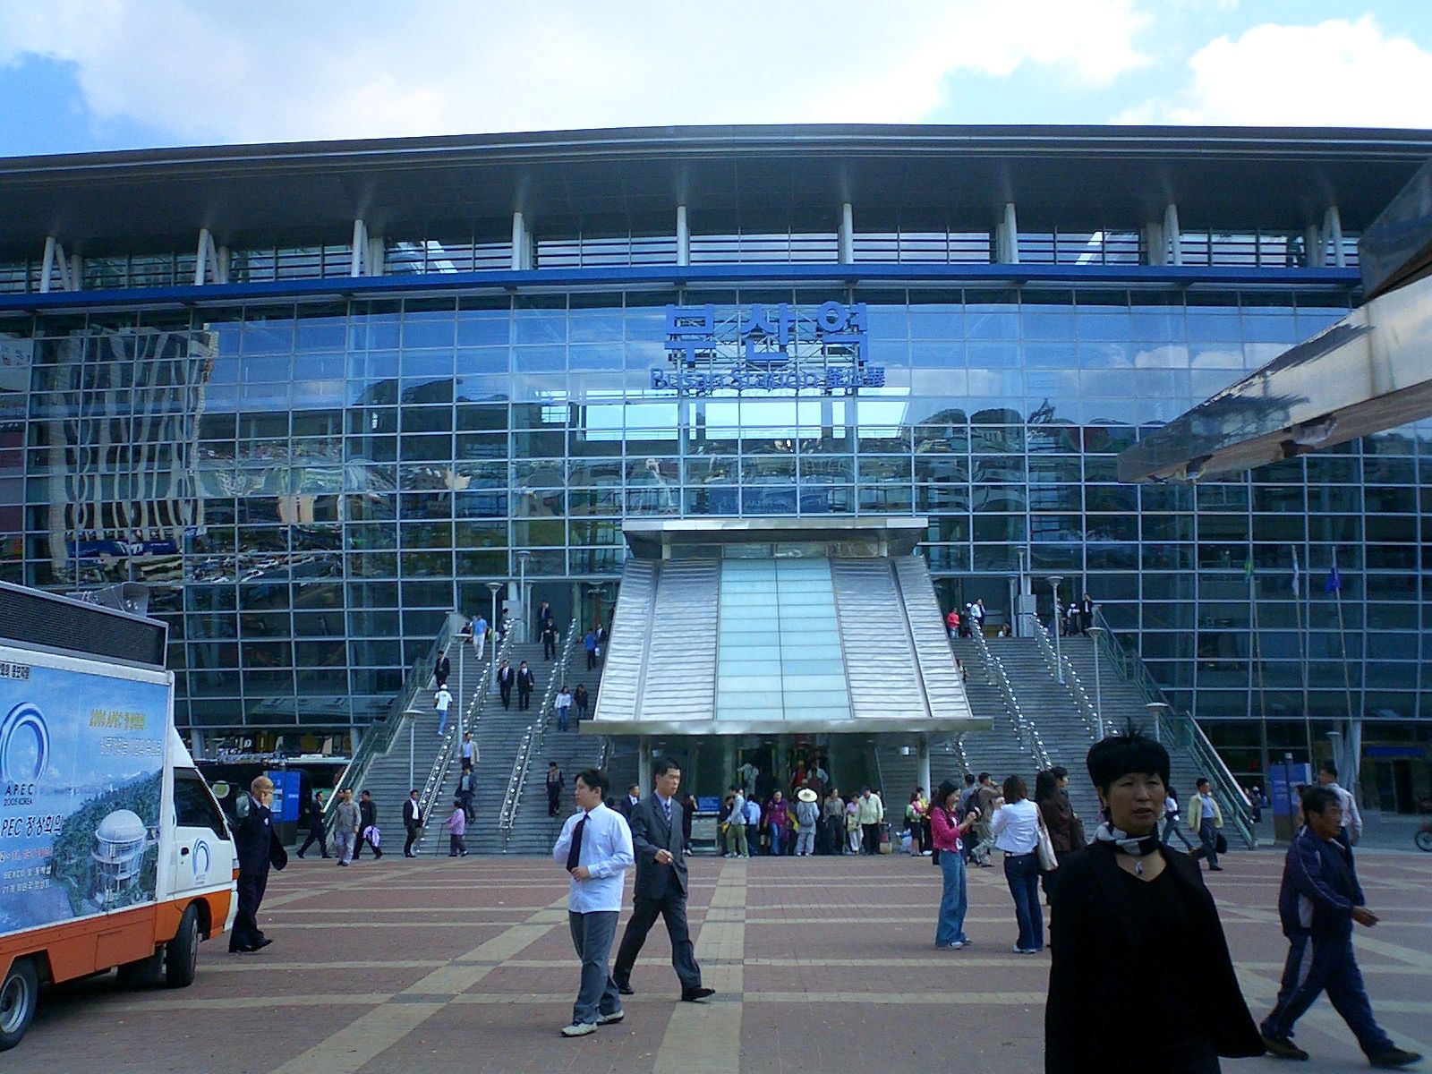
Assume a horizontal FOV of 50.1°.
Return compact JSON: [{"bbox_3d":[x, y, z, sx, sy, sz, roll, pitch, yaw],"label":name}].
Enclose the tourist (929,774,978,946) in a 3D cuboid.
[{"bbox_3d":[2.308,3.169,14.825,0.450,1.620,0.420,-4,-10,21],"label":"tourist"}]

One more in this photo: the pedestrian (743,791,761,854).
[{"bbox_3d":[0.897,7.187,38.337,0.480,1.550,0.380,-1,-10,3],"label":"pedestrian"}]

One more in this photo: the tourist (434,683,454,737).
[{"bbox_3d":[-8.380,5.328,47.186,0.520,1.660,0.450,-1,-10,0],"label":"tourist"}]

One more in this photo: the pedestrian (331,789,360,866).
[{"bbox_3d":[-8.383,6.579,34.762,0.580,1.728,0.420,0,-10,-5],"label":"pedestrian"}]

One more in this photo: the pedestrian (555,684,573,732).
[{"bbox_3d":[-5.060,5.715,51.126,0.560,1.525,0.380,0,-10,-6],"label":"pedestrian"}]

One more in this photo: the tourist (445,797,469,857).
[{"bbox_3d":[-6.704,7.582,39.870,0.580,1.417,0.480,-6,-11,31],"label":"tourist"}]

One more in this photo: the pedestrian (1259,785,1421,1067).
[{"bbox_3d":[3.650,2.257,9.009,0.820,1.550,0.560,-5,-10,24],"label":"pedestrian"}]

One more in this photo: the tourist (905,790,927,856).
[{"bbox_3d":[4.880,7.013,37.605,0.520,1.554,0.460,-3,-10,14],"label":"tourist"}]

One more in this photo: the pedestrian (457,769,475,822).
[{"bbox_3d":[-6.799,7.035,41.620,0.500,1.500,0.420,0,-10,-3],"label":"pedestrian"}]

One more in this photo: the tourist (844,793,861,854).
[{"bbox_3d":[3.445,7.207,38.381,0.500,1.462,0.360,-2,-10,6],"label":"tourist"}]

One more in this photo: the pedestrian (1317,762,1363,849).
[{"bbox_3d":[6.793,3.369,16.853,0.550,1.780,0.580,-9,-13,41],"label":"pedestrian"}]

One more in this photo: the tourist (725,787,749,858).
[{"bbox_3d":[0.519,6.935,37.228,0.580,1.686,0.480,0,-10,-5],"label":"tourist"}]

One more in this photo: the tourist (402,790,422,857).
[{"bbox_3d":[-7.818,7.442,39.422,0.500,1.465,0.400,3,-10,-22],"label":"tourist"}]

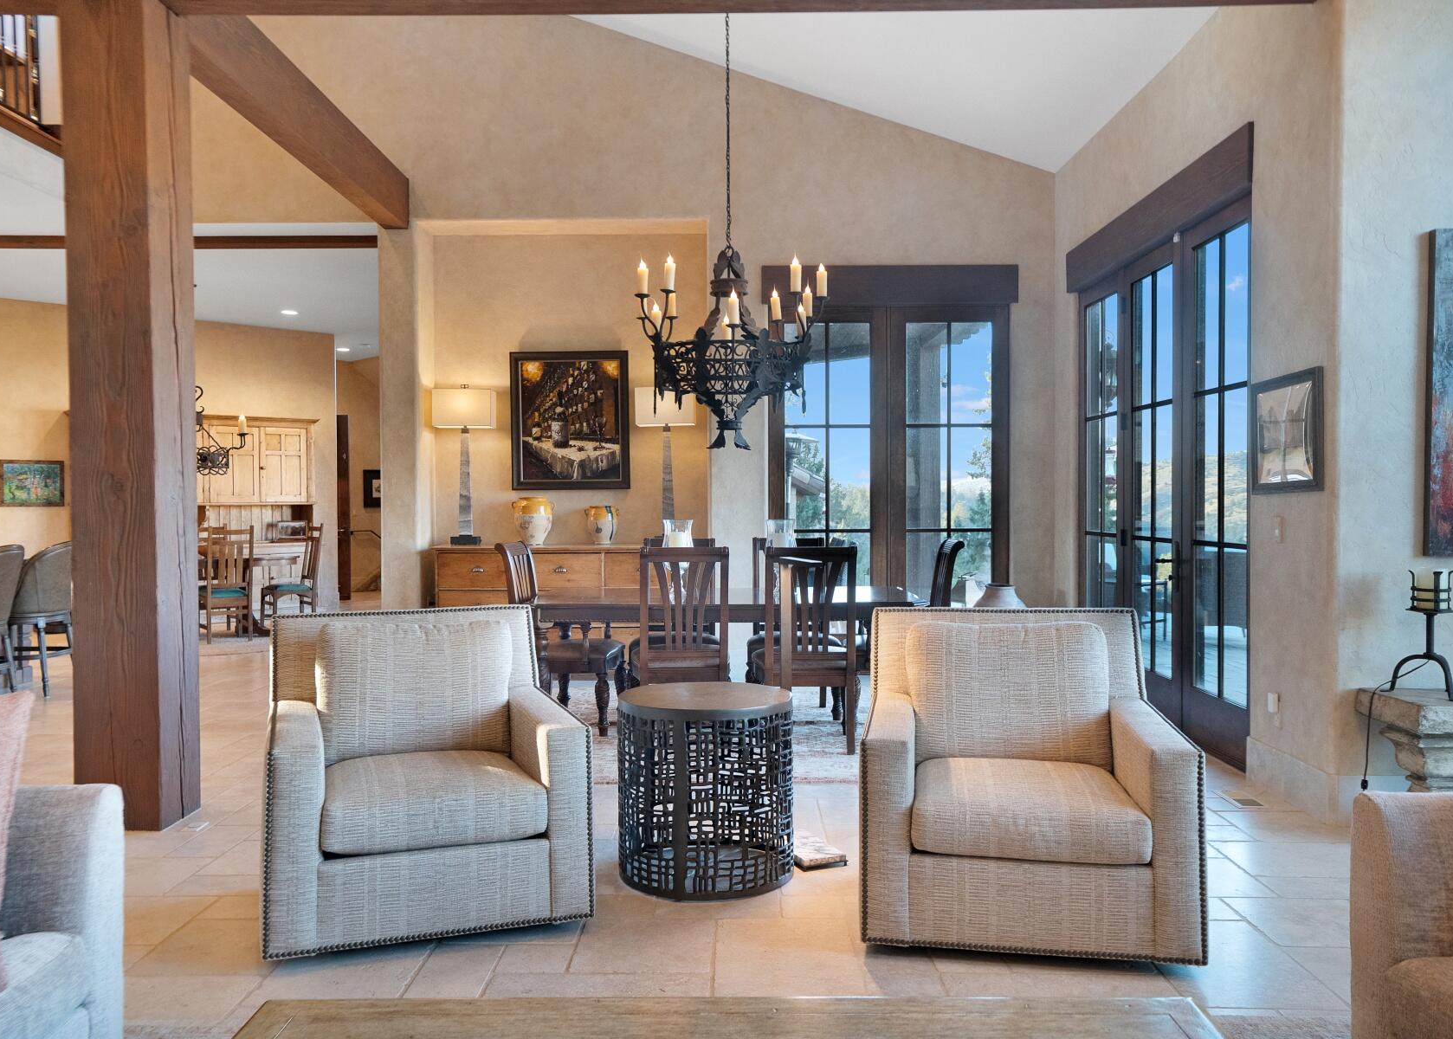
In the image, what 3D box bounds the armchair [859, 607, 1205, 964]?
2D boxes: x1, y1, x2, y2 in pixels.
[{"bbox_3d":[0.915,0.770,3.566,0.920,0.900,0.960,0,1,9],"label":"armchair"}]

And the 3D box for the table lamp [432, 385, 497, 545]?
[{"bbox_3d":[-1.925,-0.400,8.320,0.430,1.179,0.200,0,1,0],"label":"table lamp"}]

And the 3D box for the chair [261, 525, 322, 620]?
[{"bbox_3d":[-4.133,0.579,10.689,0.510,1.060,0.450,-1,2,-41],"label":"chair"}]

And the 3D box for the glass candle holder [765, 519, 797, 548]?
[{"bbox_3d":[0.300,0.212,6.244,0.170,0.420,0.170,0,1,0],"label":"glass candle holder"}]

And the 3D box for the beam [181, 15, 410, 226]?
[{"bbox_3d":[-2.363,-2.227,6.392,0.157,0.353,3.340,0,1,0],"label":"beam"}]

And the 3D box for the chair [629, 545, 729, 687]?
[{"bbox_3d":[-0.255,0.660,6.127,0.550,1.050,0.620,0,1,-4],"label":"chair"}]

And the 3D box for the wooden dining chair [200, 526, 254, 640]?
[{"bbox_3d":[-4.665,0.593,10.479,0.470,1.060,0.520,-1,1,-34],"label":"wooden dining chair"}]

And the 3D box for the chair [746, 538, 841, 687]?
[{"bbox_3d":[0.390,0.647,6.840,0.530,1.055,0.560,0,1,0],"label":"chair"}]

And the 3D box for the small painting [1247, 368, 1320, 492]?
[{"bbox_3d":[2.372,-0.364,4.779,0.035,0.505,0.590,0,1,0],"label":"small painting"}]

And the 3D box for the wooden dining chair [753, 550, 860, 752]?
[{"bbox_3d":[0.419,0.661,5.923,0.550,1.050,0.620,0,1,0],"label":"wooden dining chair"}]

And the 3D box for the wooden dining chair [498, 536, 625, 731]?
[{"bbox_3d":[-0.938,0.664,6.484,0.670,1.050,0.540,0,1,7],"label":"wooden dining chair"}]

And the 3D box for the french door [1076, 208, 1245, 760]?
[{"bbox_3d":[2.458,-0.195,6.513,0.120,2.720,2.500,0,1,0],"label":"french door"}]

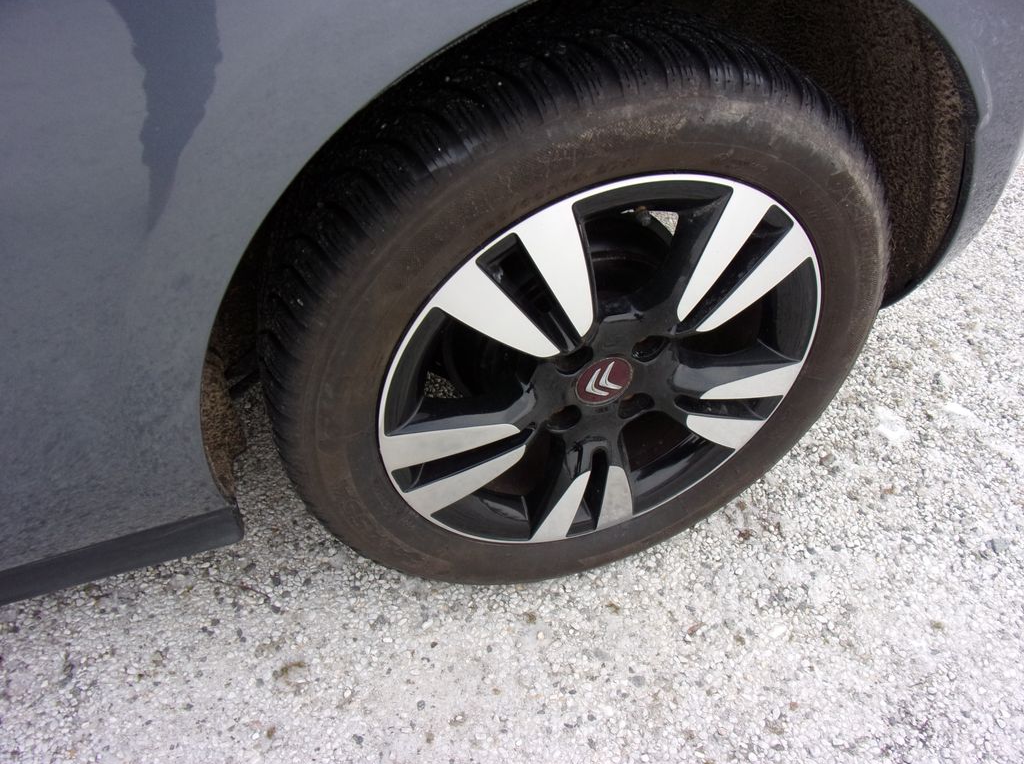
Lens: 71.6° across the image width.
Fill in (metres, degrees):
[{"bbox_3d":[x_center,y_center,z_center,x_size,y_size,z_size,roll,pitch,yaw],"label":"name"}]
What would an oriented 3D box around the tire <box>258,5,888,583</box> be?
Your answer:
[{"bbox_3d":[0.067,-0.046,0.728,0.620,0.615,0.200,-13,44,-13],"label":"tire"}]

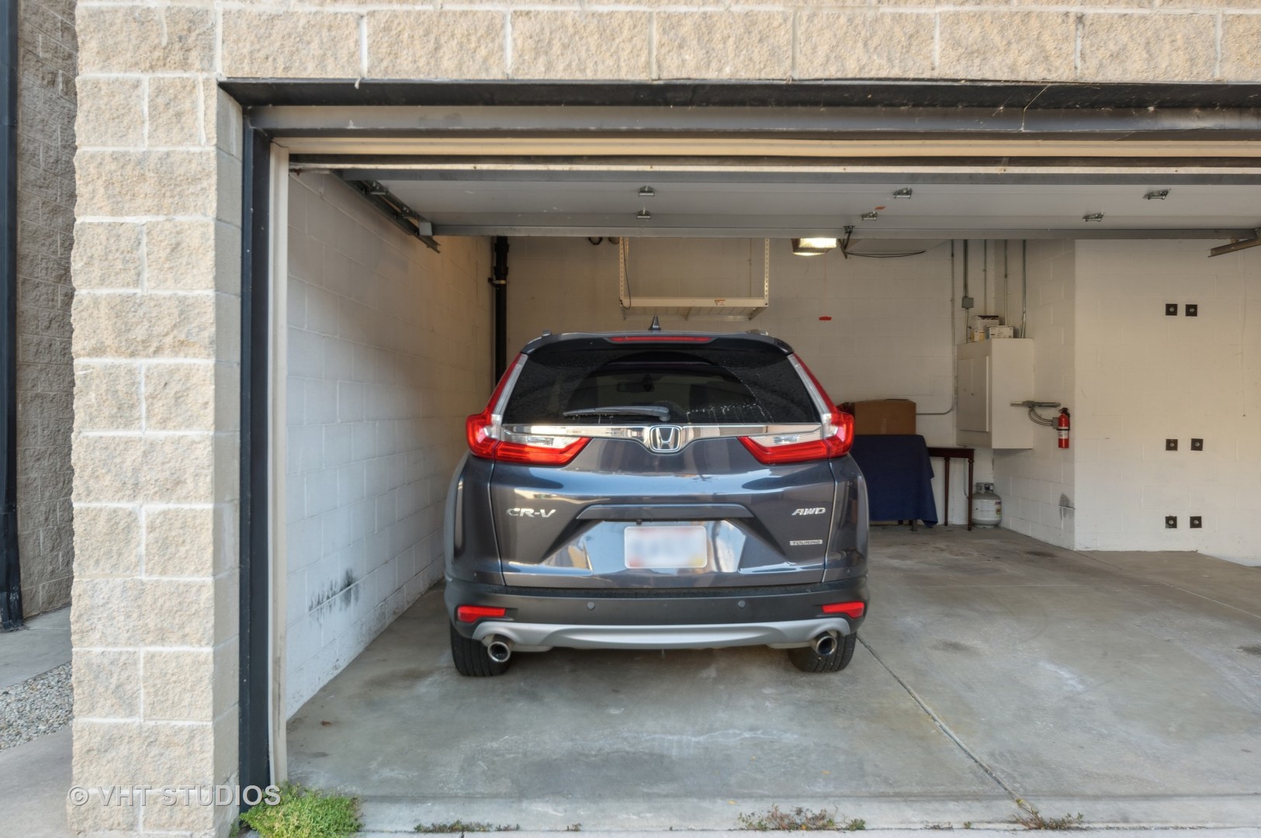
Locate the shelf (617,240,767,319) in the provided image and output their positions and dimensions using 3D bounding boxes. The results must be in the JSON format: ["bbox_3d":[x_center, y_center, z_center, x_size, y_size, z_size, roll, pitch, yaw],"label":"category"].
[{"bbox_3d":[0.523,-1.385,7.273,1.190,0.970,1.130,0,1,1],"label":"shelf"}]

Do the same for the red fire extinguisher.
[{"bbox_3d":[3.763,0.081,7.292,0.120,0.359,0.105,0,1,-28],"label":"red fire extinguisher"}]

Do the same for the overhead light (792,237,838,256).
[{"bbox_3d":[1.249,-1.213,5.734,0.270,0.170,0.320,0,1,0],"label":"overhead light"}]

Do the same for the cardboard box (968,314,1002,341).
[{"bbox_3d":[3.573,-0.897,8.460,0.205,0.267,0.210,0,1,0],"label":"cardboard box"}]

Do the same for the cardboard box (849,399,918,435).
[{"bbox_3d":[2.539,-0.010,8.584,0.615,0.340,0.380,0,1,0],"label":"cardboard box"}]

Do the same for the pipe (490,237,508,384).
[{"bbox_3d":[-1.320,-0.402,8.549,0.140,3.050,0.140,0,1,0],"label":"pipe"}]

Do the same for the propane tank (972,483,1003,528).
[{"bbox_3d":[3.631,0.887,8.570,0.310,0.455,0.310,0,1,0],"label":"propane tank"}]

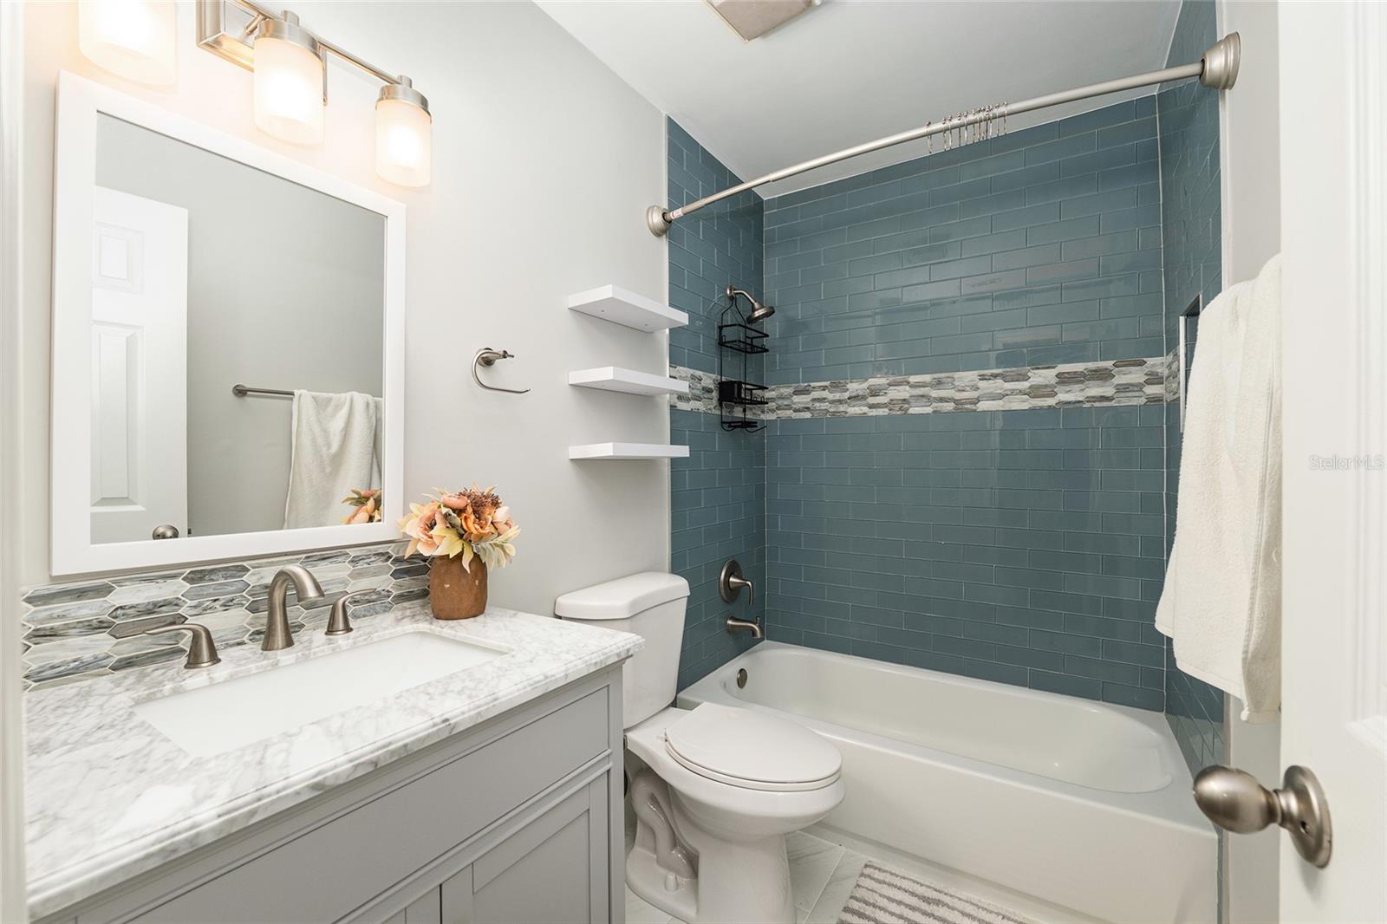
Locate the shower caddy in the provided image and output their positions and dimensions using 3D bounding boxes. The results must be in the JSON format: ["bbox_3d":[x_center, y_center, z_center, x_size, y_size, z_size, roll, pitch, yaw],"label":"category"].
[{"bbox_3d":[0.223,-0.426,2.339,0.120,0.590,0.230,0,0,34],"label":"shower caddy"}]

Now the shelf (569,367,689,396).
[{"bbox_3d":[-0.188,-0.247,1.695,0.174,0.037,0.378,0,0,34],"label":"shelf"}]

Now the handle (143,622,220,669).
[{"bbox_3d":[-0.782,0.284,0.829,0.048,0.067,0.094,0,0,34],"label":"handle"}]

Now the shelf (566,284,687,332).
[{"bbox_3d":[-0.189,-0.472,1.697,0.174,0.037,0.378,0,0,34],"label":"shelf"}]

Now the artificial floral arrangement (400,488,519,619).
[{"bbox_3d":[-0.493,0.183,1.136,0.235,0.270,0.245,0,0,34],"label":"artificial floral arrangement"}]

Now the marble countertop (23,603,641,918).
[{"bbox_3d":[-0.542,0.330,0.815,0.563,0.030,0.785,0,0,34],"label":"marble countertop"}]

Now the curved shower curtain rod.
[{"bbox_3d":[0.508,-0.869,1.532,1.520,0.110,0.165,0,0,29],"label":"curved shower curtain rod"}]

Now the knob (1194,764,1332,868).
[{"bbox_3d":[0.438,0.267,0.423,0.065,0.067,0.067,0,0,28],"label":"knob"}]

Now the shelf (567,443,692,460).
[{"bbox_3d":[-0.188,-0.030,1.694,0.174,0.037,0.378,0,0,34],"label":"shelf"}]

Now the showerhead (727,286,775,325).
[{"bbox_3d":[0.244,-0.681,2.302,0.215,0.180,0.105,0,0,34],"label":"showerhead"}]

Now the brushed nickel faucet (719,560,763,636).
[{"bbox_3d":[0.223,0.586,2.304,0.160,0.305,0.185,0,0,34],"label":"brushed nickel faucet"}]

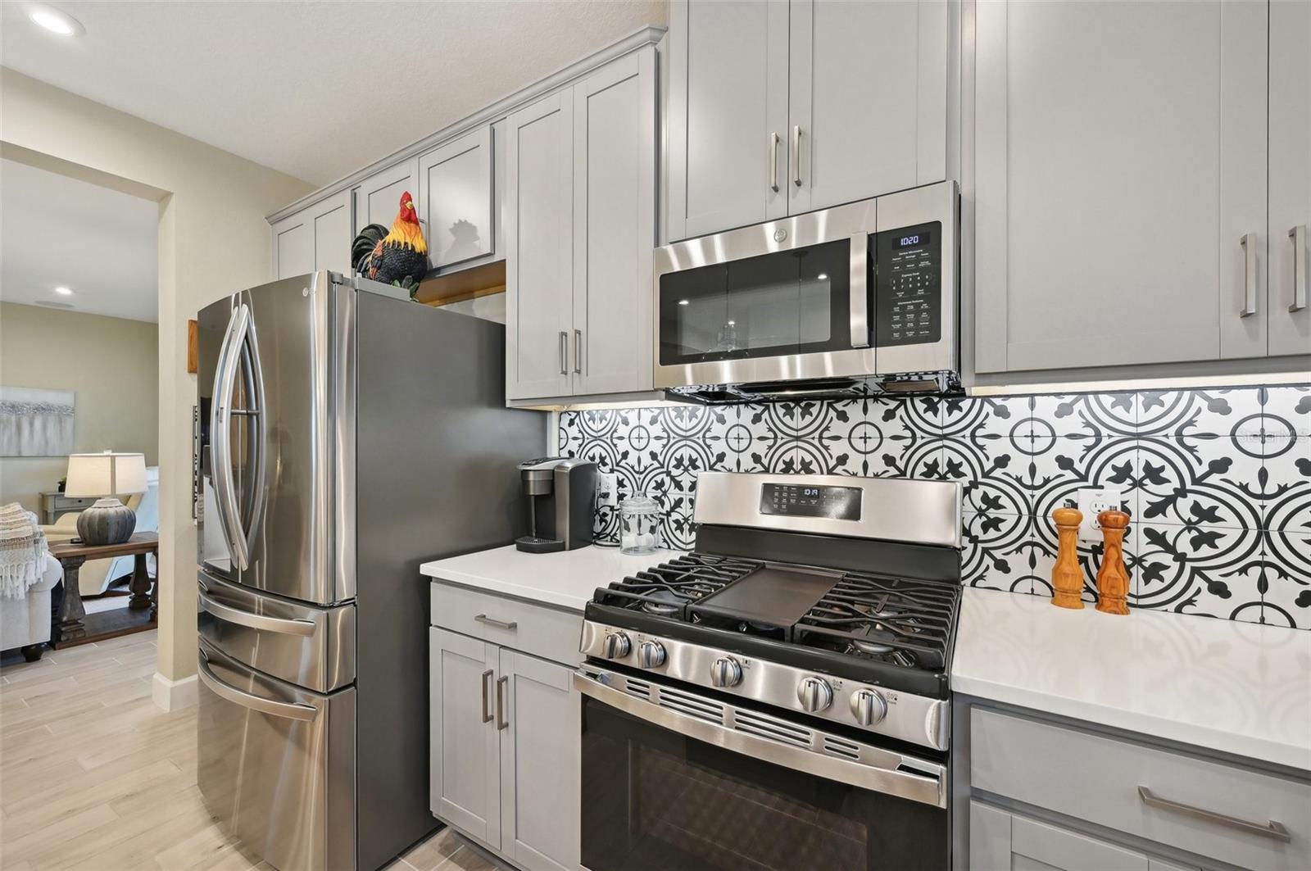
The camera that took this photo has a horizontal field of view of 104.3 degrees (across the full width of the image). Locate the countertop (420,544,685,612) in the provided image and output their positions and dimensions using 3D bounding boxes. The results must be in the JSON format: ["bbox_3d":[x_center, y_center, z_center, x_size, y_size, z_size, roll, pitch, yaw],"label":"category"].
[{"bbox_3d":[-0.286,0.438,1.743,0.748,0.029,0.633,0,-1,32],"label":"countertop"}]

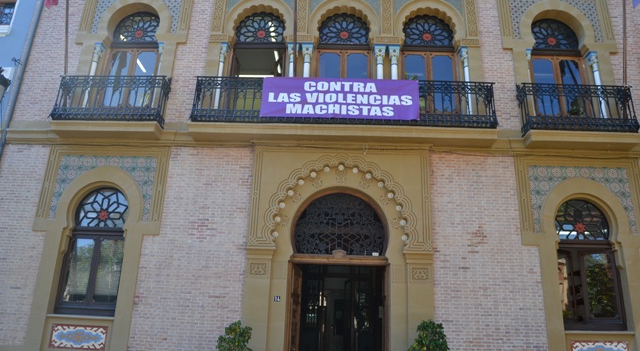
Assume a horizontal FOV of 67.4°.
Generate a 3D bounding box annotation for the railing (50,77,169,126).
[{"bbox_3d":[-4.476,-1.573,10.412,2.313,1.050,0.480,1,-17,1],"label":"railing"}]

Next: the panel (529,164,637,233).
[{"bbox_3d":[5.390,0.514,9.890,2.076,1.409,0.050,1,-17,1],"label":"panel"}]

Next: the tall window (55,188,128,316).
[{"bbox_3d":[-4.597,1.521,9.934,1.252,2.616,0.150,1,-17,1],"label":"tall window"}]

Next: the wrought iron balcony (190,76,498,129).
[{"bbox_3d":[0.501,-1.466,10.293,6.403,1.040,0.480,1,-17,1],"label":"wrought iron balcony"}]

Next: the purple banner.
[{"bbox_3d":[0.432,-1.611,10.085,3.300,0.909,0.030,1,-17,1],"label":"purple banner"}]

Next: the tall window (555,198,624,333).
[{"bbox_3d":[5.391,1.765,9.687,1.242,2.616,0.150,1,-17,1],"label":"tall window"}]

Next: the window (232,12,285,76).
[{"bbox_3d":[-1.427,-2.504,11.150,1.222,2.959,0.150,1,-17,1],"label":"window"}]

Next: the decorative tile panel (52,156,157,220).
[{"bbox_3d":[-4.517,0.262,10.137,2.076,1.409,0.050,1,-17,1],"label":"decorative tile panel"}]

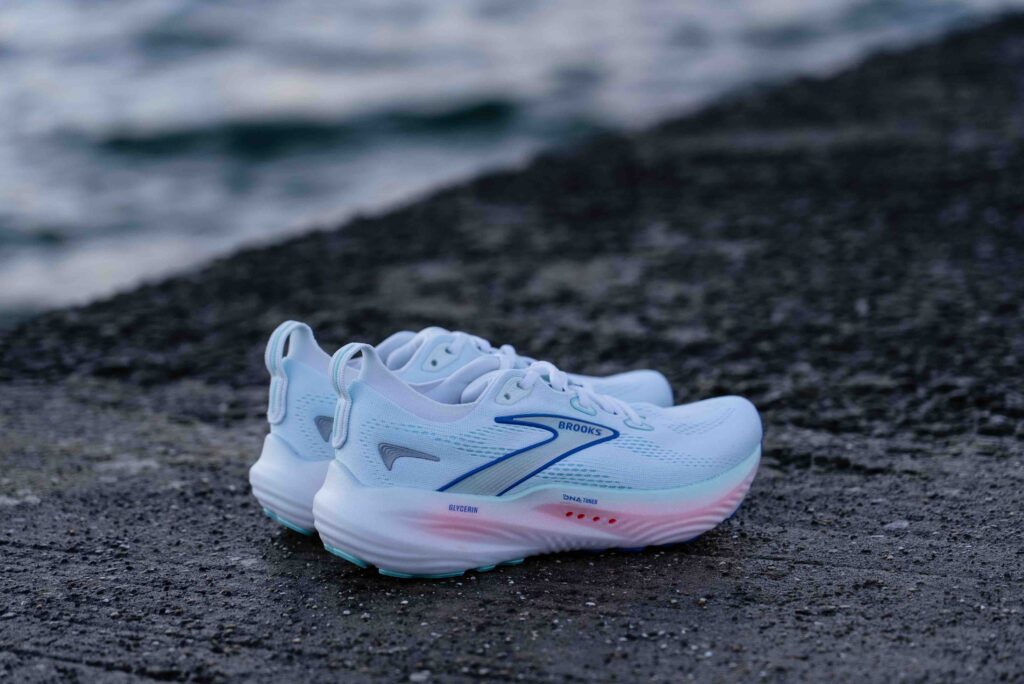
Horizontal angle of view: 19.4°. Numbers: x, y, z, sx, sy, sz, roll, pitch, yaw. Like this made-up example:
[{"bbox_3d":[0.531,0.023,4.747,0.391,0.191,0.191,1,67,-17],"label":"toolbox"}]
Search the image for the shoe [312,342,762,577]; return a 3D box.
[{"bbox_3d":[0.020,0.055,1.719,0.281,0.128,0.105,-4,10,-25],"label":"shoe"}]

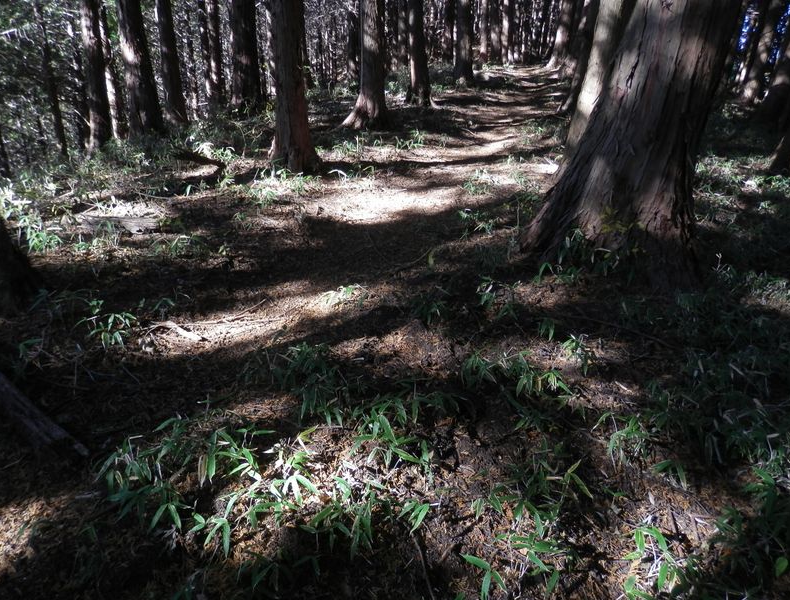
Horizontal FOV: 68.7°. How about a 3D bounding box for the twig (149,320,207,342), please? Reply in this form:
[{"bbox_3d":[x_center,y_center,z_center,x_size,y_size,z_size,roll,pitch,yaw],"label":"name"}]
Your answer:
[{"bbox_3d":[-1.165,0.157,3.100,0.360,0.055,0.100,11,27,22],"label":"twig"}]

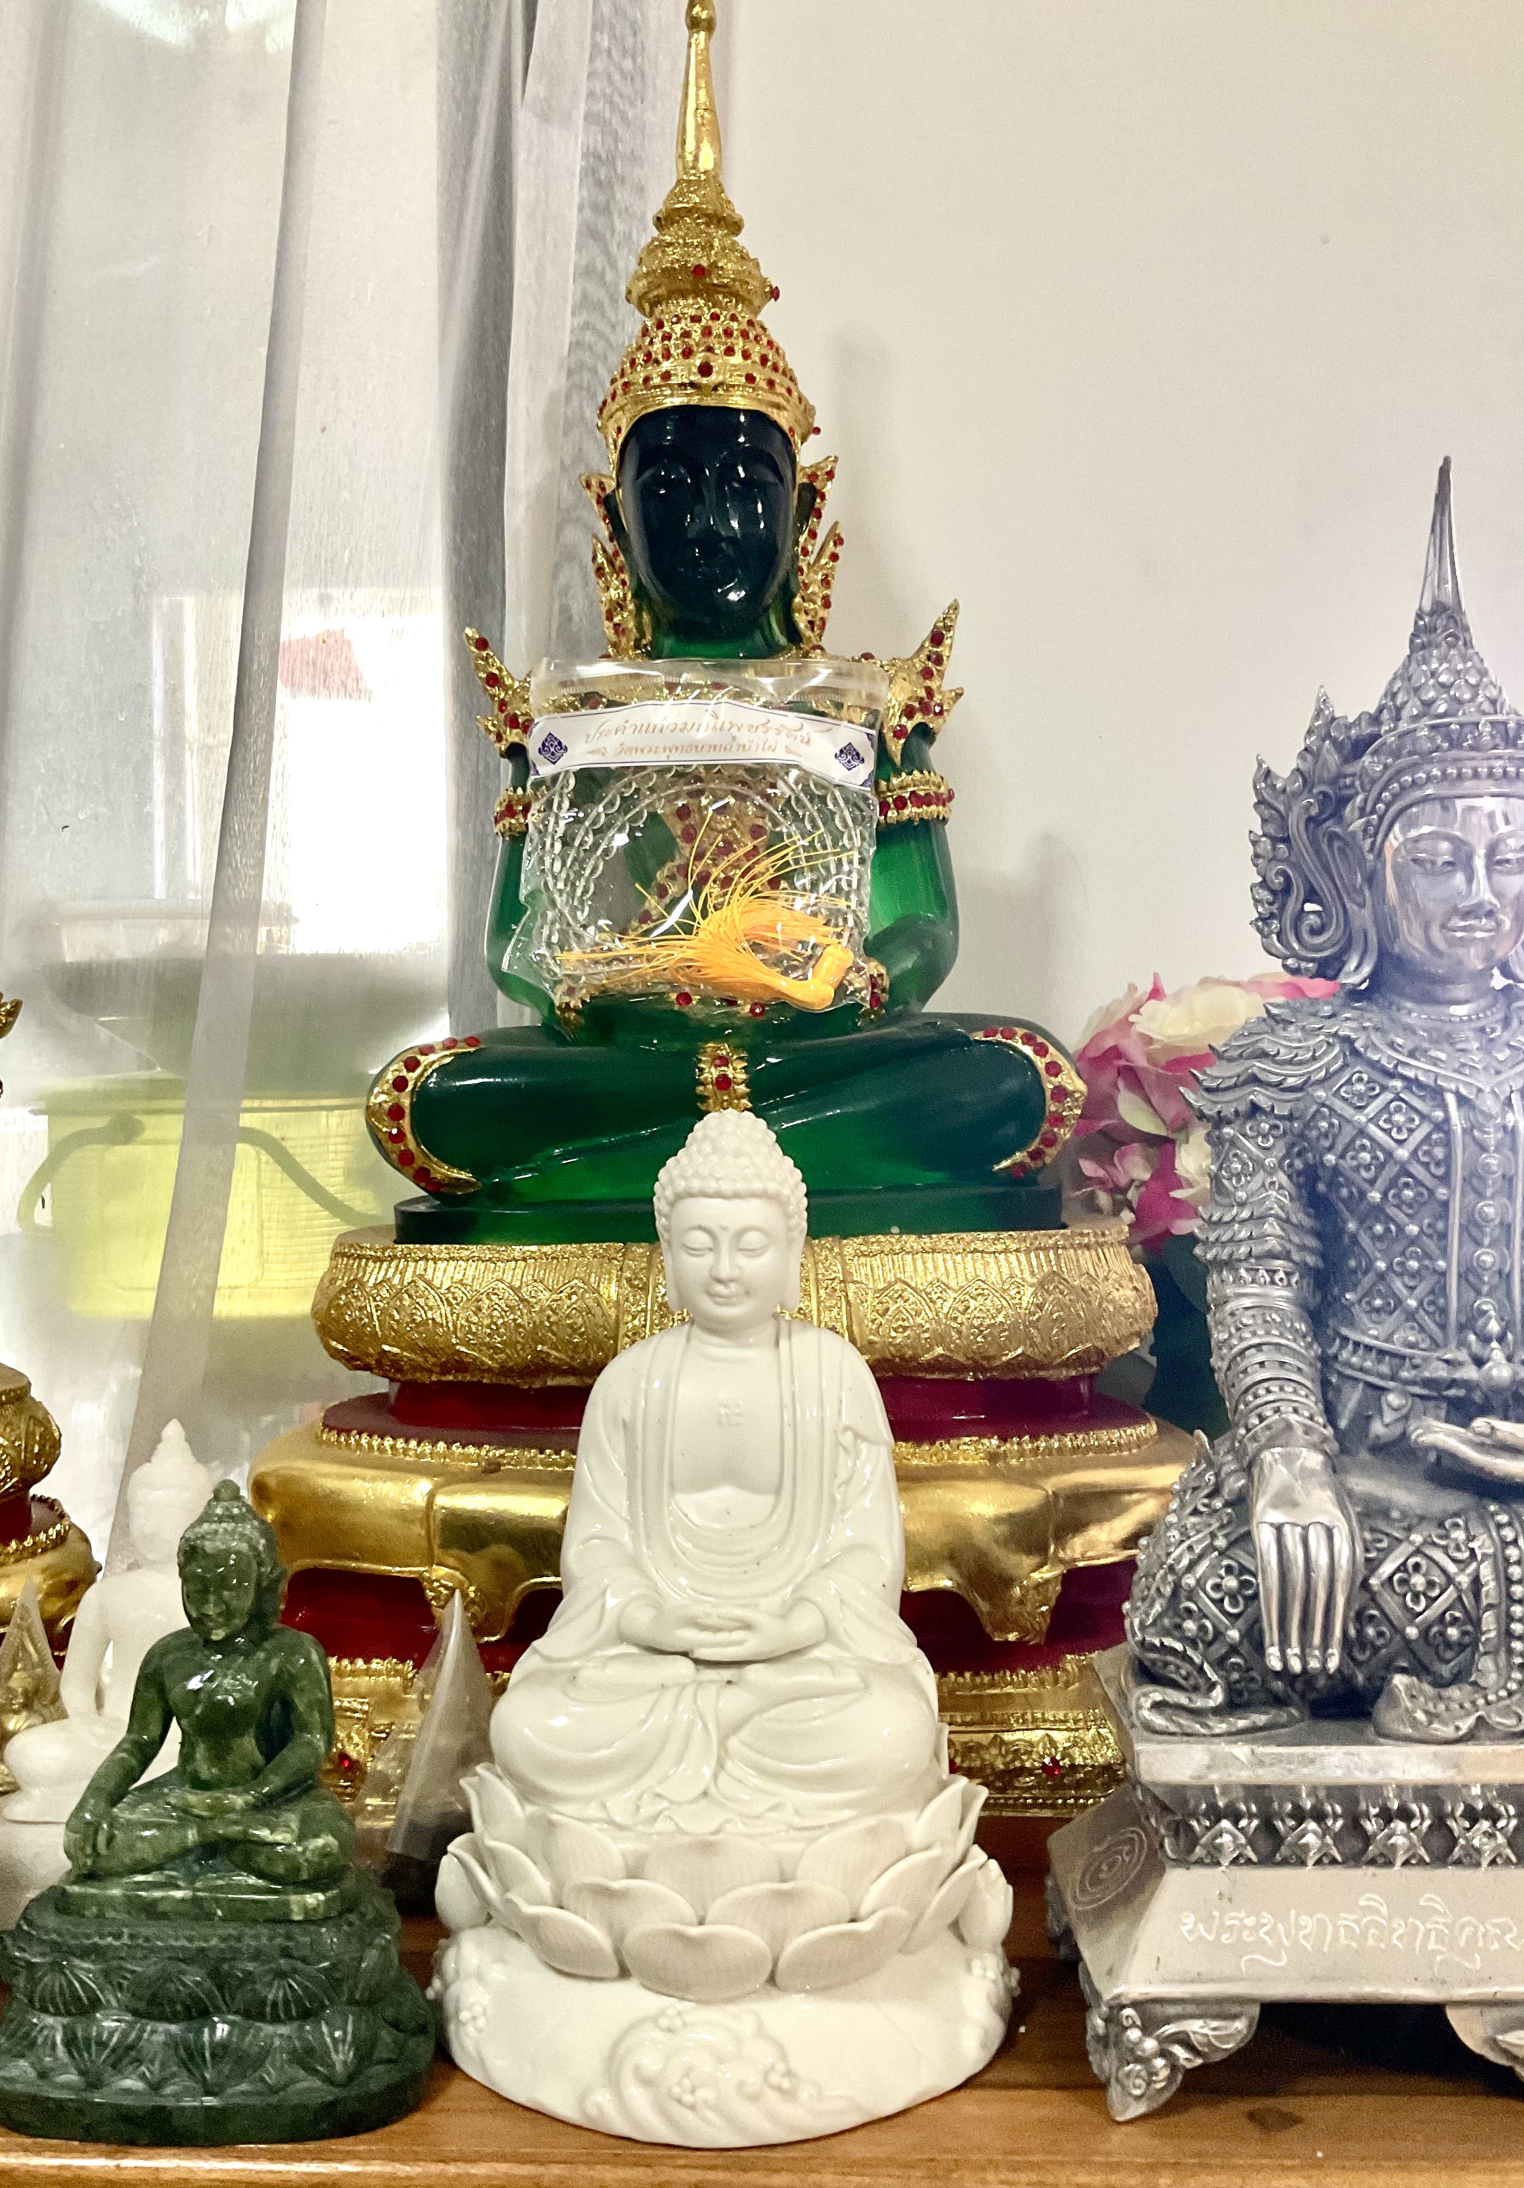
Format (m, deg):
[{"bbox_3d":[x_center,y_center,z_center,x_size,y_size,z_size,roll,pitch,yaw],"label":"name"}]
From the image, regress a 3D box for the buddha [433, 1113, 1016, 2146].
[{"bbox_3d":[-0.009,0.114,0.465,0.150,0.219,0.145,0,2,5],"label":"buddha"}]

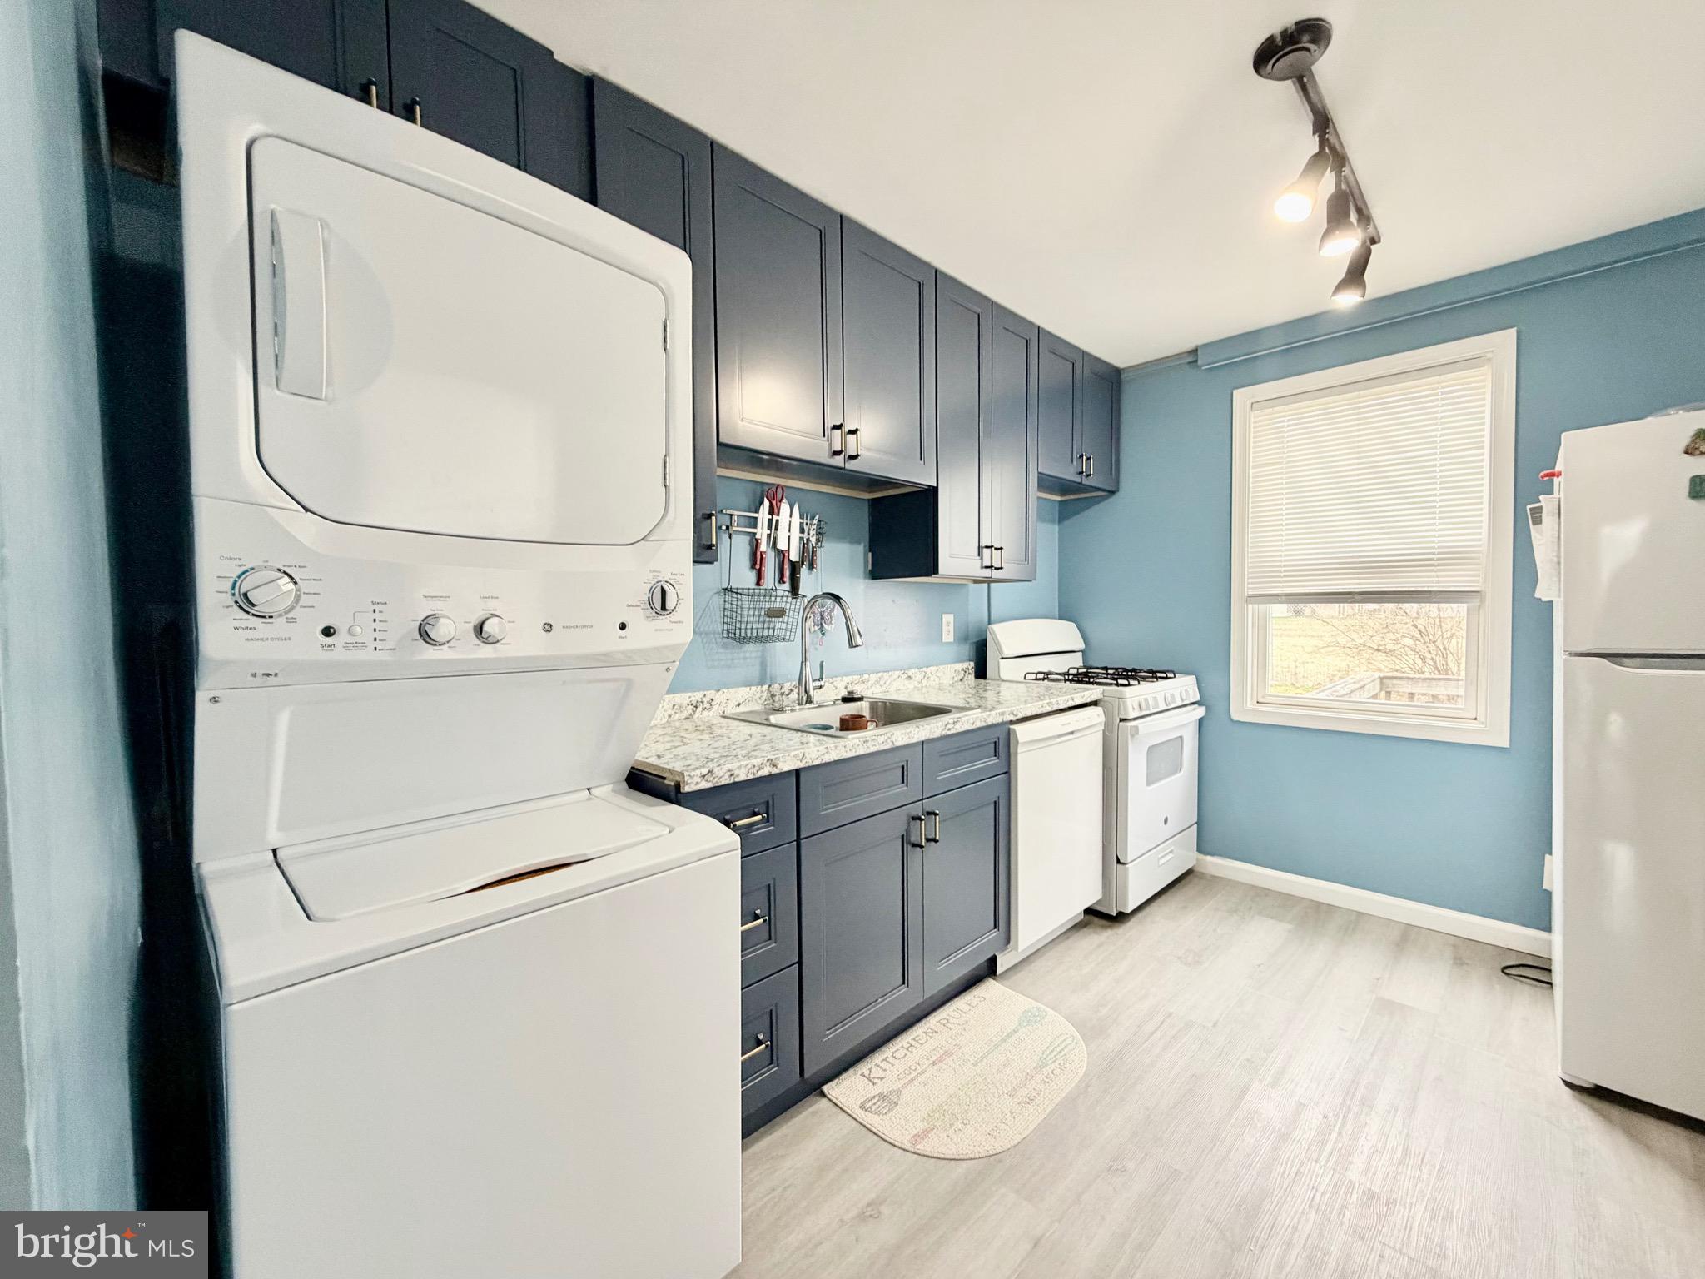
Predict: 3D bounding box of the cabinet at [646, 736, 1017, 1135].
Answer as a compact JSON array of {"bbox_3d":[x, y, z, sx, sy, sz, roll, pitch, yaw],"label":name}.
[{"bbox_3d":[-0.136,0.715,2.038,1.205,0.885,0.631,-3,3,-45],"label":"cabinet"}]

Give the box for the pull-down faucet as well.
[{"bbox_3d":[-0.075,0.032,2.237,0.100,0.365,0.280,-3,3,-45],"label":"pull-down faucet"}]

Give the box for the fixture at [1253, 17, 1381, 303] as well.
[{"bbox_3d":[1.282,-1.171,1.824,1.110,0.255,0.170,-3,3,-45],"label":"fixture"}]

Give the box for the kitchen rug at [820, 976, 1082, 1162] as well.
[{"bbox_3d":[0.352,1.157,1.864,0.770,0.012,0.500,-3,3,-45],"label":"kitchen rug"}]

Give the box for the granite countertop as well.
[{"bbox_3d":[0.079,0.201,2.221,1.817,0.115,0.657,-3,3,-45],"label":"granite countertop"}]

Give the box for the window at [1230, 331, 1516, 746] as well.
[{"bbox_3d":[2.053,-0.363,2.798,0.080,1.480,0.912,-3,3,-45],"label":"window"}]

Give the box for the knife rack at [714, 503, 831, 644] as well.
[{"bbox_3d":[-0.223,-0.205,2.271,0.465,0.420,0.145,-3,3,-45],"label":"knife rack"}]

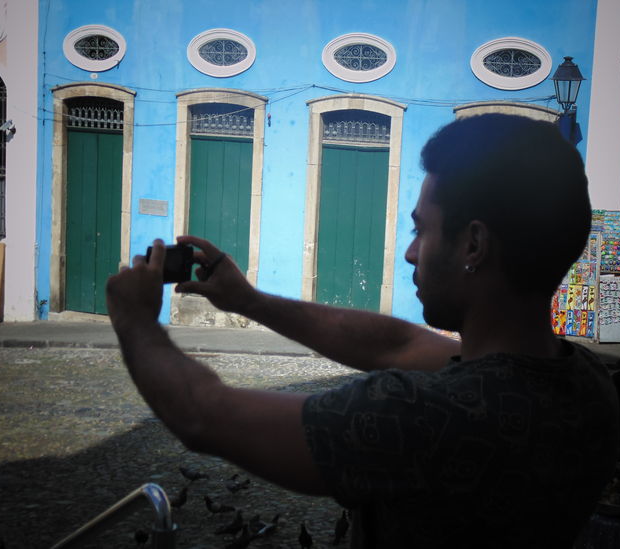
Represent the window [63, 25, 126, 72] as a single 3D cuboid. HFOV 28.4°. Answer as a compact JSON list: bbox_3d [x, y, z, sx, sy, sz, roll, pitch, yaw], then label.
[{"bbox_3d":[-3.793,-3.996,21.712,1.281,0.812,0.160,6,9,20],"label":"window"}]

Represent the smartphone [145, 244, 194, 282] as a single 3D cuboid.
[{"bbox_3d":[-0.212,-0.015,1.860,0.012,0.056,0.106,9,11,36],"label":"smartphone"}]

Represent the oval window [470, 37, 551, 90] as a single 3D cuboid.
[{"bbox_3d":[3.219,-3.370,19.642,1.326,0.842,0.150,6,9,21],"label":"oval window"}]

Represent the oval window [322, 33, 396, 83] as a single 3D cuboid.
[{"bbox_3d":[0.825,-3.625,20.564,1.318,0.842,0.150,6,9,21],"label":"oval window"}]

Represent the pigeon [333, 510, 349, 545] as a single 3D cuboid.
[{"bbox_3d":[0.275,2.205,10.655,0.110,0.230,0.260,6,9,21],"label":"pigeon"}]

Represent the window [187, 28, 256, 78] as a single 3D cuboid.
[{"bbox_3d":[-1.484,-3.763,20.848,1.285,0.818,0.160,6,9,20],"label":"window"}]

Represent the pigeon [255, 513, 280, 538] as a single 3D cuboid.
[{"bbox_3d":[-0.383,2.230,10.809,0.280,0.220,0.120,-2,10,-29],"label":"pigeon"}]

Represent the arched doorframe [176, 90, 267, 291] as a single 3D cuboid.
[{"bbox_3d":[-1.642,-1.407,21.922,1.794,3.795,0.280,6,9,21],"label":"arched doorframe"}]

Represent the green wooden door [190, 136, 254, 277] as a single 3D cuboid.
[{"bbox_3d":[-1.646,-0.995,22.075,1.254,2.861,0.080,6,9,21],"label":"green wooden door"}]

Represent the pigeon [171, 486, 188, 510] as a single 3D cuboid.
[{"bbox_3d":[-1.279,2.153,11.739,0.270,0.220,0.120,-1,9,-26],"label":"pigeon"}]

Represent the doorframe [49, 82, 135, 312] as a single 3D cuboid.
[{"bbox_3d":[-4.096,-1.349,22.909,1.815,4.414,0.280,6,9,21],"label":"doorframe"}]

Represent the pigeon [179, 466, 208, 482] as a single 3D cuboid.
[{"bbox_3d":[-1.187,2.066,12.634,0.290,0.180,0.120,1,9,-10],"label":"pigeon"}]

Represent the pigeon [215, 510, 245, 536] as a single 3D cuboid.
[{"bbox_3d":[-0.711,2.226,10.896,0.270,0.230,0.120,-1,9,-21],"label":"pigeon"}]

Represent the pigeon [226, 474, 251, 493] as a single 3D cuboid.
[{"bbox_3d":[-0.689,2.007,11.803,0.270,0.190,0.110,-1,9,-24],"label":"pigeon"}]

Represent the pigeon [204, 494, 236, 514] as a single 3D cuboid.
[{"bbox_3d":[-0.816,2.093,11.163,0.285,0.200,0.110,1,9,-9],"label":"pigeon"}]

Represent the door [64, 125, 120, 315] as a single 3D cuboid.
[{"bbox_3d":[-3.924,-0.943,22.335,1.178,3.342,0.080,6,9,20],"label":"door"}]

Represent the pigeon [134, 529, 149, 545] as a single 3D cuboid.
[{"bbox_3d":[-1.471,2.287,10.725,0.130,0.200,0.270,2,9,-7],"label":"pigeon"}]

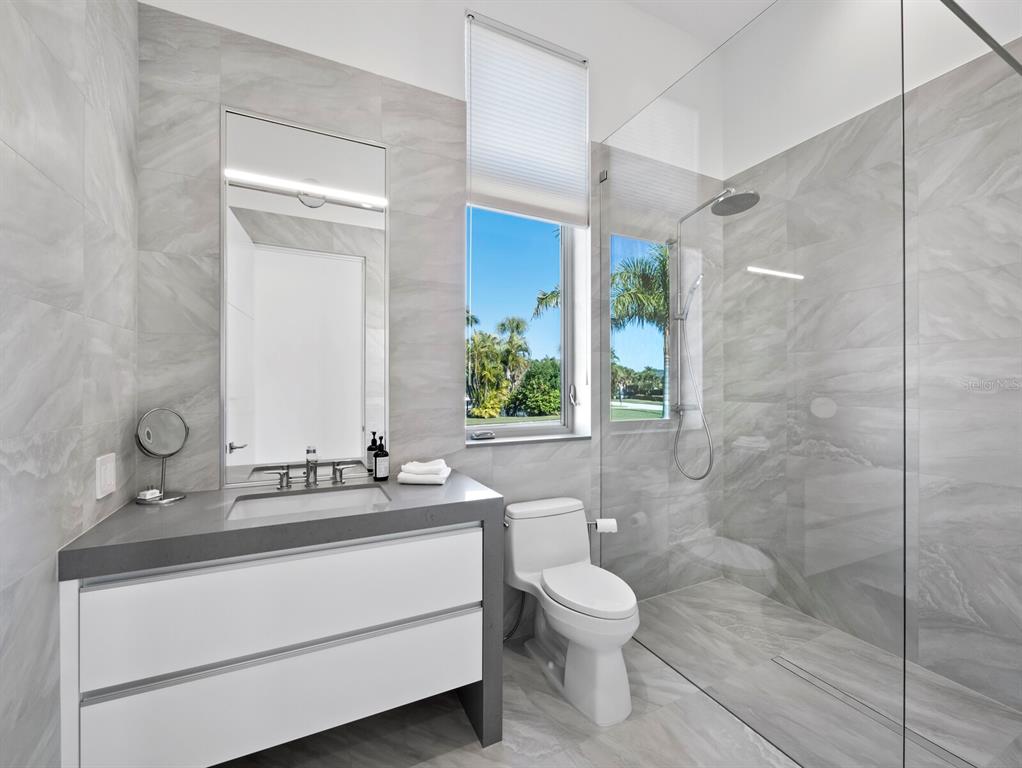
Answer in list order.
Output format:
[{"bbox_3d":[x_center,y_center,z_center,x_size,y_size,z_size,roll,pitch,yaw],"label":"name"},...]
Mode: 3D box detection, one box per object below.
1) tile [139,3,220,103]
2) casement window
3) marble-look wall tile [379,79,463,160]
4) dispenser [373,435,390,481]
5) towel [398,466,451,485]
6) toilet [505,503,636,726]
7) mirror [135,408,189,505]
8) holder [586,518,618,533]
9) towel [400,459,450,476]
[{"bbox_3d":[-1.261,-1.252,1.581,0.251,0.305,0.015,0,0,-25],"label":"tile"},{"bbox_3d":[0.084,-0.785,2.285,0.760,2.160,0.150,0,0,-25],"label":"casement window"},{"bbox_3d":[-0.415,-1.252,1.978,0.402,0.305,0.015,0,0,-25],"label":"marble-look wall tile"},{"bbox_3d":[-0.566,0.321,1.809,0.067,0.194,0.067,0,0,-22],"label":"dispenser"},{"bbox_3d":[-0.371,0.398,1.804,0.190,0.040,0.160,0,0,6],"label":"towel"},{"bbox_3d":[0.298,0.978,1.902,0.395,0.725,0.715,0,0,-25],"label":"toilet"},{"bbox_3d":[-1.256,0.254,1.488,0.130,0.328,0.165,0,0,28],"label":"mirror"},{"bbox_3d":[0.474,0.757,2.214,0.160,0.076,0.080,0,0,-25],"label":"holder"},{"bbox_3d":[-0.379,0.362,1.805,0.170,0.042,0.140,0,0,6],"label":"towel"}]

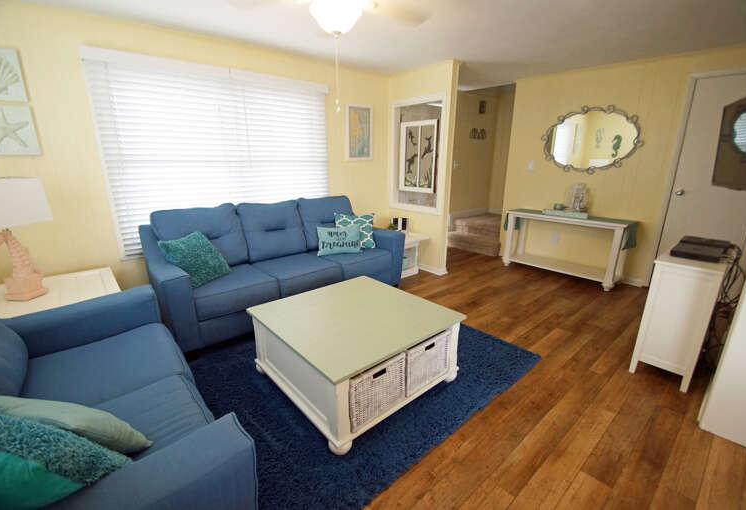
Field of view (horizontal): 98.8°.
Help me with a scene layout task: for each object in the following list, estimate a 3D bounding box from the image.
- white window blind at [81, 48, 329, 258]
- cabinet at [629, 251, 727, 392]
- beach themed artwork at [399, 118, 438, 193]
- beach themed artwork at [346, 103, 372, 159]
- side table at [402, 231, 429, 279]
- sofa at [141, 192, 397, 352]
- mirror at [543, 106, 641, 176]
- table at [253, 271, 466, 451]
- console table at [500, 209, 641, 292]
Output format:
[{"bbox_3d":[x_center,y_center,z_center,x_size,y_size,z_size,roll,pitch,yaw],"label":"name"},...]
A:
[{"bbox_3d":[-1.280,-0.901,3.082,2.036,1.581,0.062,-12,19,-37],"label":"white window blind"},{"bbox_3d":[2.002,0.348,2.052,0.790,0.719,0.270,-12,19,-37],"label":"cabinet"},{"bbox_3d":[0.539,-1.161,3.826,0.043,0.805,0.593,-12,19,-37],"label":"beach themed artwork"},{"bbox_3d":[-0.157,-1.481,3.892,0.391,0.629,0.031,-12,19,-37],"label":"beach themed artwork"},{"bbox_3d":[0.236,-0.024,3.991,0.558,0.477,0.732,-12,19,-37],"label":"side table"},{"bbox_3d":[-0.794,-0.014,3.045,2.170,0.961,0.887,-12,19,-37],"label":"sofa"},{"bbox_3d":[2.393,-1.283,3.575,0.043,0.722,1.012,-12,19,-37],"label":"mirror"},{"bbox_3d":[-0.109,0.544,1.938,0.906,0.418,0.939,-13,19,-39],"label":"table"},{"bbox_3d":[2.242,-0.097,3.784,0.446,0.688,1.259,-12,19,-37],"label":"console table"}]

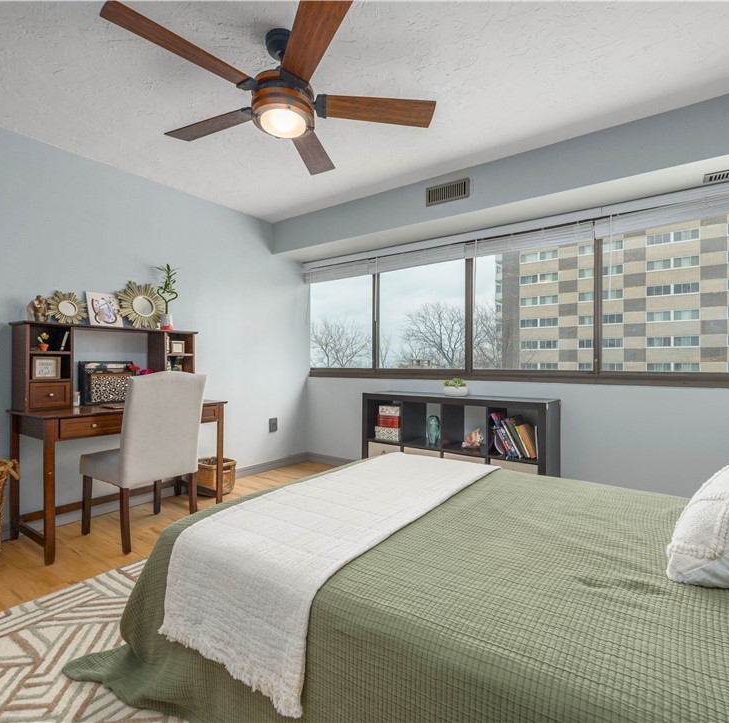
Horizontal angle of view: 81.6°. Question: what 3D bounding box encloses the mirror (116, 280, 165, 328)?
[{"bbox_3d":[-1.616,-0.402,3.091,0.025,0.350,0.350,-22,-12,34],"label":"mirror"}]

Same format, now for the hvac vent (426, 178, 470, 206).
[{"bbox_3d":[0.600,-1.214,3.042,0.334,0.132,0.020,0,0,36],"label":"hvac vent"}]

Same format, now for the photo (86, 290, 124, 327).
[{"bbox_3d":[-1.773,-0.346,2.885,0.020,0.254,0.204,-22,-12,34],"label":"photo"}]

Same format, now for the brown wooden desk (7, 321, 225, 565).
[{"bbox_3d":[-1.555,0.415,2.788,0.568,1.281,1.131,0,0,36],"label":"brown wooden desk"}]

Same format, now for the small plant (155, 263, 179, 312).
[{"bbox_3d":[-1.447,-0.540,3.104,0.150,0.360,0.160,0,0,36],"label":"small plant"}]

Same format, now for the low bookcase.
[{"bbox_3d":[0.708,0.664,3.329,1.468,0.770,0.400,0,0,36],"label":"low bookcase"}]

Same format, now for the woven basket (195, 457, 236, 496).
[{"bbox_3d":[-1.216,0.931,3.433,0.310,0.245,0.225,0,0,36],"label":"woven basket"}]

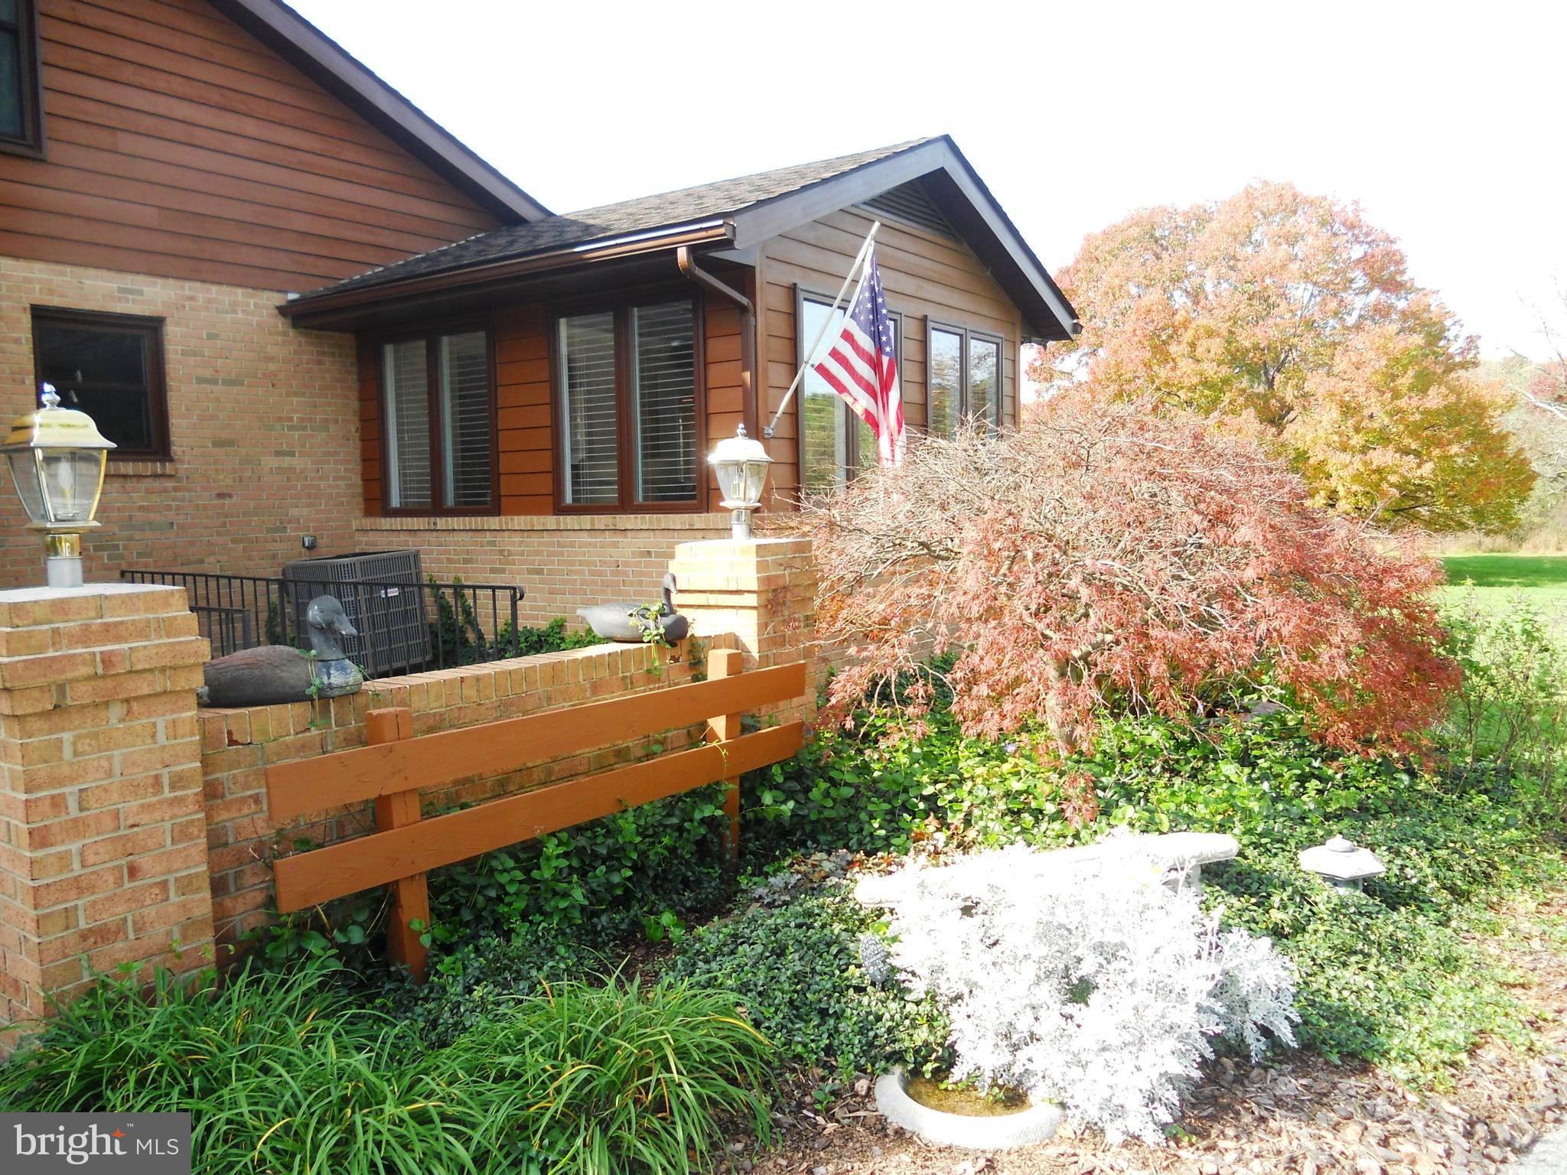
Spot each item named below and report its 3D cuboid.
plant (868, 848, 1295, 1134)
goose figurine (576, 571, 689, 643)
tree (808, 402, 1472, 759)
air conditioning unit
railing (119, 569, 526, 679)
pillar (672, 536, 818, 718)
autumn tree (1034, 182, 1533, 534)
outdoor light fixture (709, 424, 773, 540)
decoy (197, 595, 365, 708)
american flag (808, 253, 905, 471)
[{"bbox_3d":[0.760,0.952,3.100,1.000,0.530,0.750,-1,4,0],"label":"plant"},{"bbox_3d":[-0.584,0.077,4.847,0.560,0.290,0.200,2,5,38],"label":"goose figurine"},{"bbox_3d":[1.620,-0.015,5.800,2.900,1.800,3.050,2,5,35],"label":"tree"},{"bbox_3d":[-3.084,0.179,8.900,0.681,0.798,0.644,-3,6,26],"label":"air conditioning unit"},{"bbox_3d":[-2.405,0.403,5.978,3.394,0.900,0.050,2,5,37],"label":"railing"},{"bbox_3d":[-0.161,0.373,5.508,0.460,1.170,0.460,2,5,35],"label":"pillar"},{"bbox_3d":[10.229,-4.369,25.000,9.300,7.841,9.800,2,5,35],"label":"autumn tree"},{"bbox_3d":[-0.197,-0.463,5.456,0.270,0.515,0.270,2,5,35],"label":"outdoor light fixture"},{"bbox_3d":[-1.458,0.177,3.515,0.210,0.295,0.580,2,5,41],"label":"decoy"},{"bbox_3d":[0.450,-1.349,7.300,0.550,1.400,0.220,2,5,35],"label":"american flag"}]

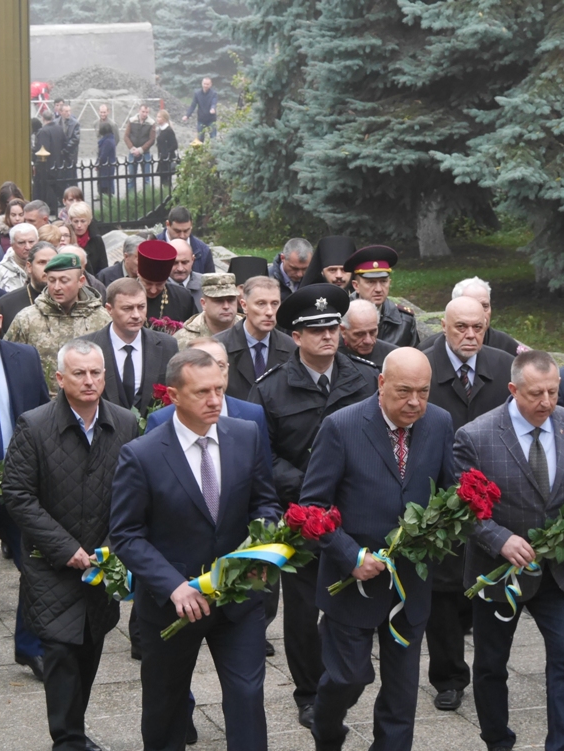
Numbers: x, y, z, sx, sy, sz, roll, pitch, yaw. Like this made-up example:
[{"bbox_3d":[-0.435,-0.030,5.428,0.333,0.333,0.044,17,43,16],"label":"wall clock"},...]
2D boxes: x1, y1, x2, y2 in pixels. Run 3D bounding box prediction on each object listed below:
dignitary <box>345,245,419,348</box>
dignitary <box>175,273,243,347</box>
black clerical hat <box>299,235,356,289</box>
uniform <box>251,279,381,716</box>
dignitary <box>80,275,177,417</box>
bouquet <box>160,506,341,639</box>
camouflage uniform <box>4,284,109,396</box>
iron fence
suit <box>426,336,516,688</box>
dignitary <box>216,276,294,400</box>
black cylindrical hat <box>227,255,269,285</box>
[{"bbox_3d":[0.519,0.216,11.400,0.550,1.800,0.380,-2,8,-16],"label":"dignitary"},{"bbox_3d":[-0.355,0.310,11.210,0.540,1.698,0.380,-2,8,-16],"label":"dignitary"},{"bbox_3d":[0.278,-0.620,12.024,0.280,0.340,0.300,-2,8,-20],"label":"black clerical hat"},{"bbox_3d":[0.144,0.548,8.805,0.580,1.850,0.420,-3,8,-19],"label":"uniform"},{"bbox_3d":[-0.719,0.416,10.142,0.540,1.765,0.400,-2,8,-16],"label":"dignitary"},{"bbox_3d":[-0.097,0.624,6.820,0.680,0.220,0.220,-34,15,2],"label":"bouquet"},{"bbox_3d":[-1.159,0.341,11.235,0.570,1.530,0.380,-2,8,-18],"label":"camouflage uniform"},{"bbox_3d":[-2.795,-2.964,34.500,2.500,1.200,0.150,-2,8,-15],"label":"iron fence"},{"bbox_3d":[0.790,0.549,9.087,0.540,1.775,0.400,-2,8,-13],"label":"suit"},{"bbox_3d":[-0.121,0.441,10.150,0.550,1.800,0.380,-3,8,-18],"label":"dignitary"},{"bbox_3d":[-0.185,-0.583,12.000,0.215,0.160,0.215,0,8,0],"label":"black cylindrical hat"}]

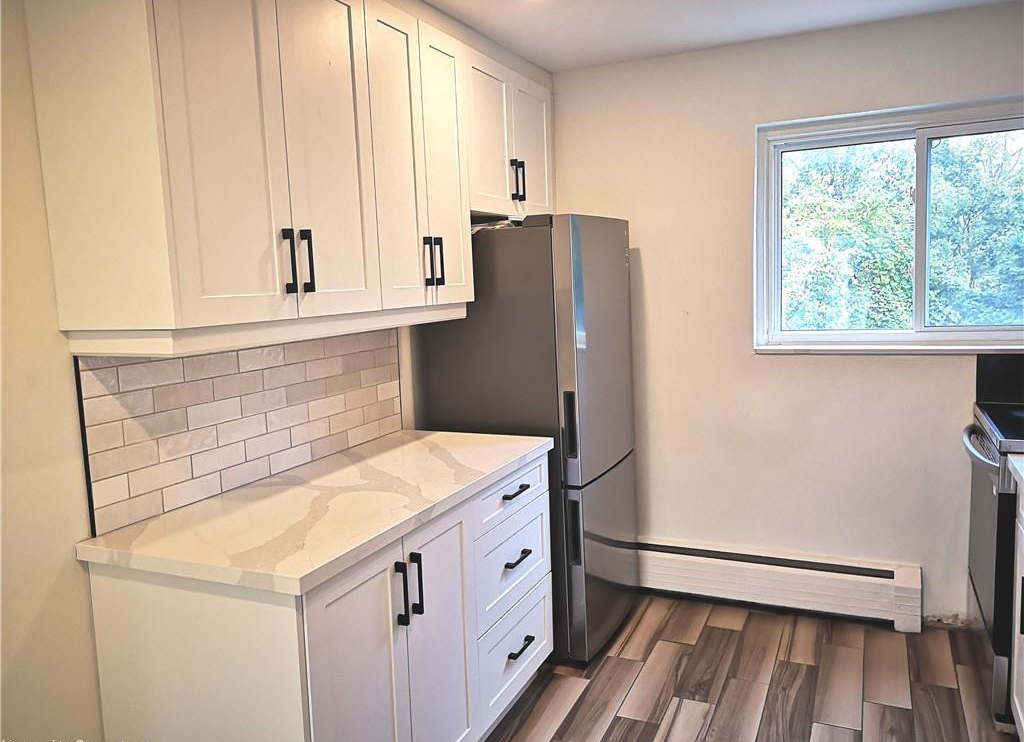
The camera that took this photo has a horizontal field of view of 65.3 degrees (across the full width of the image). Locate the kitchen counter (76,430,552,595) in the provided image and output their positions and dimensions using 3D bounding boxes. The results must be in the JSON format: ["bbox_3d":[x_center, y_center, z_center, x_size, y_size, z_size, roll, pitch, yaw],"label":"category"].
[{"bbox_3d":[-0.427,0.339,2.353,0.649,0.035,1.400,1,7,24],"label":"kitchen counter"}]

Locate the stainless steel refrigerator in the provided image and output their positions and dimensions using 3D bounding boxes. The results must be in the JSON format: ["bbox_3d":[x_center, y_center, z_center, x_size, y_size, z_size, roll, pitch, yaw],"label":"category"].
[{"bbox_3d":[0.085,0.250,3.315,0.699,1.698,0.661,1,7,24],"label":"stainless steel refrigerator"}]

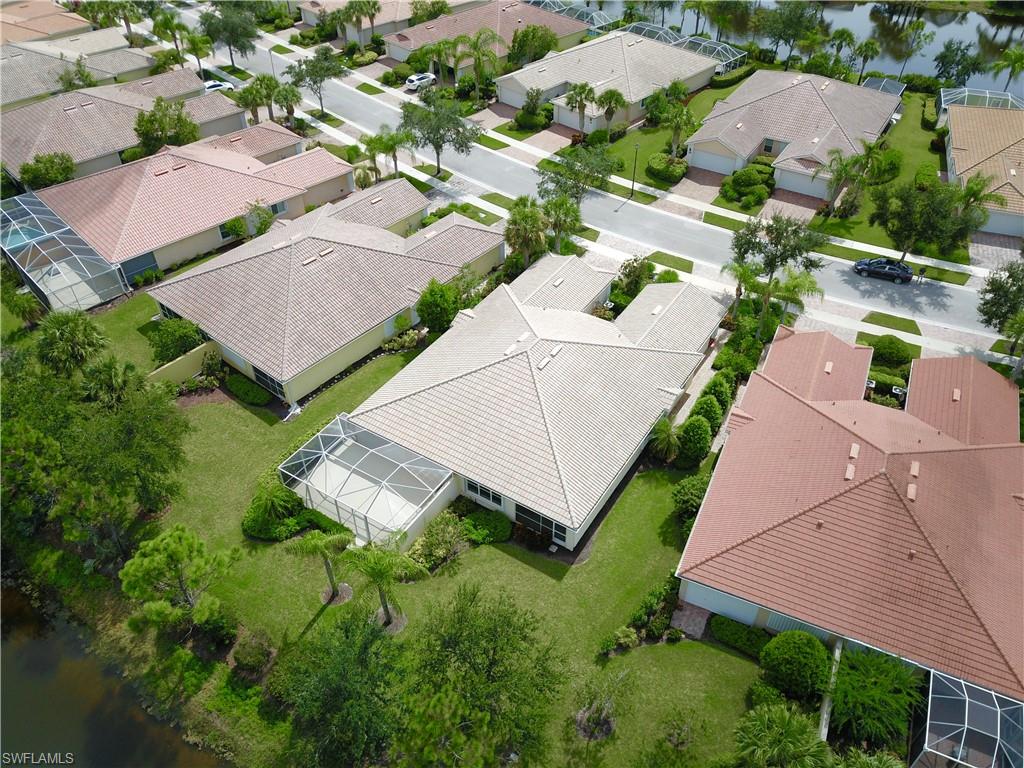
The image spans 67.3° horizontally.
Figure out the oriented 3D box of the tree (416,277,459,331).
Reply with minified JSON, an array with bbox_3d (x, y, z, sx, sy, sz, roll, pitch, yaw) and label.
[{"bbox_3d":[-5.612,-5.933,59.221,3.290,4.720,3.290,-4,41,-5],"label":"tree"}]

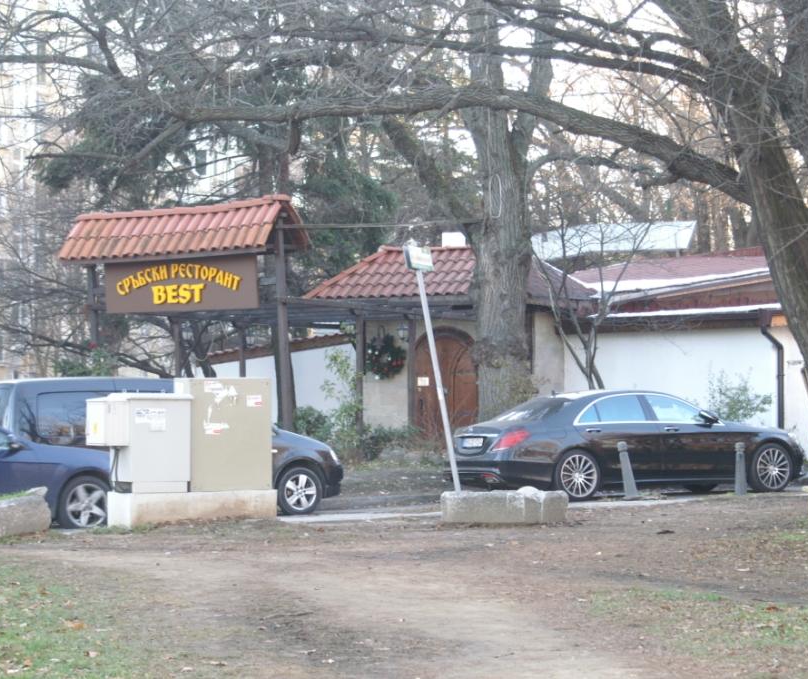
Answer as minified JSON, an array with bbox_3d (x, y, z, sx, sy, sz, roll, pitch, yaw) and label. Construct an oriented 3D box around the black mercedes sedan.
[{"bbox_3d":[3.208,1.447,35.760,5.220,1.480,1.900,1,-1,-27],"label":"black mercedes sedan"}]

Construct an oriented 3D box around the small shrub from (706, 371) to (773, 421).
[{"bbox_3d":[5.422,1.147,41.300,1.070,1.250,0.950,0,-1,0],"label":"small shrub"}]

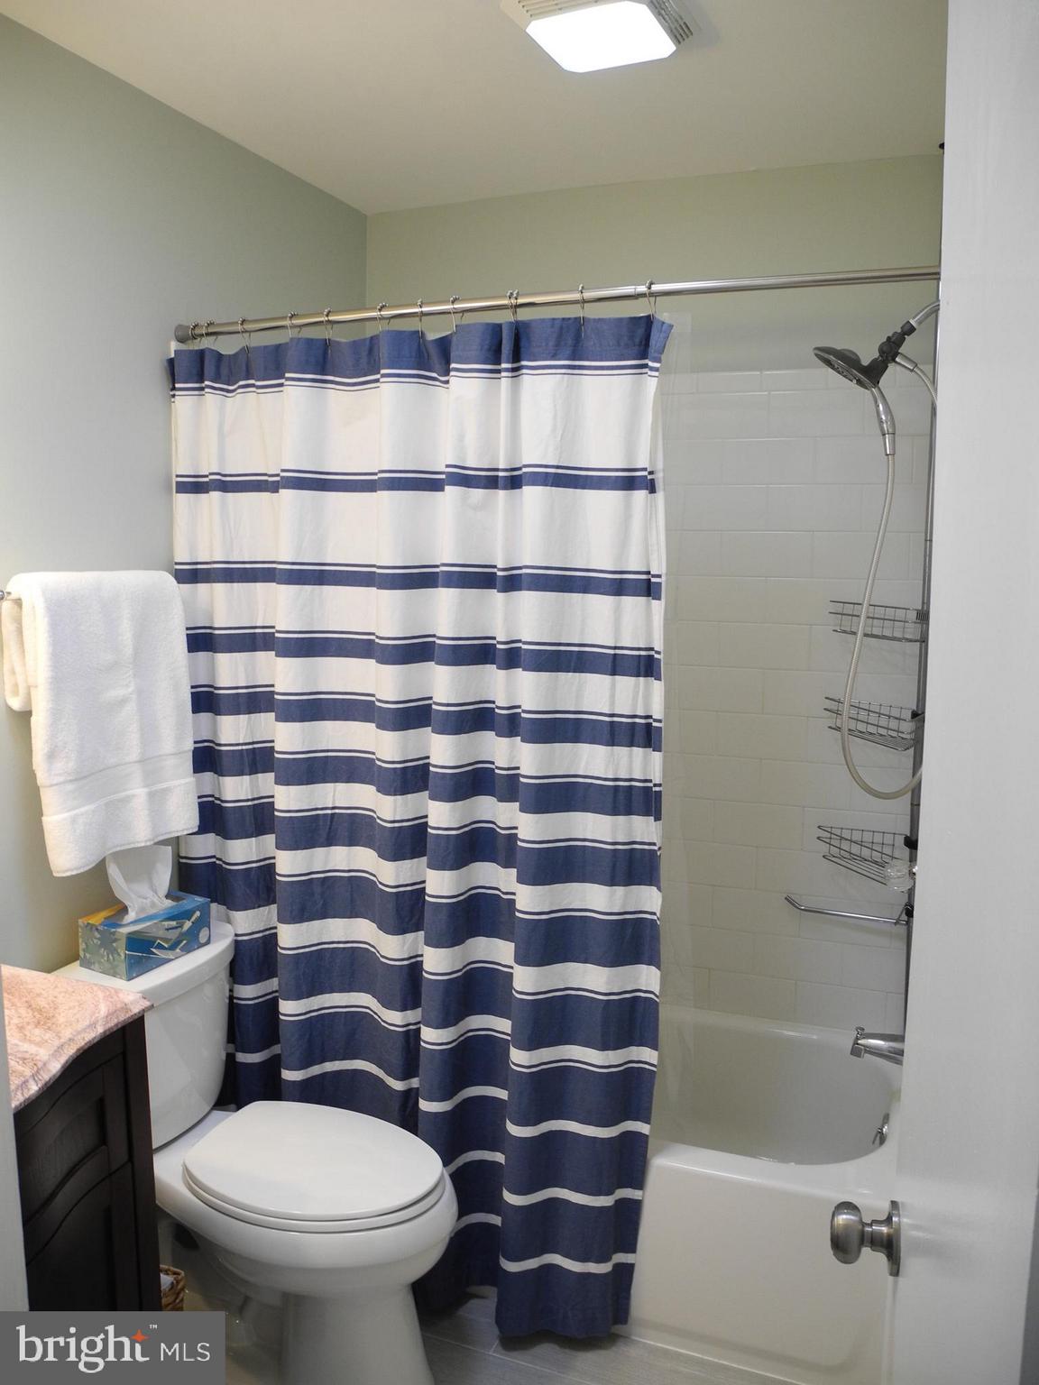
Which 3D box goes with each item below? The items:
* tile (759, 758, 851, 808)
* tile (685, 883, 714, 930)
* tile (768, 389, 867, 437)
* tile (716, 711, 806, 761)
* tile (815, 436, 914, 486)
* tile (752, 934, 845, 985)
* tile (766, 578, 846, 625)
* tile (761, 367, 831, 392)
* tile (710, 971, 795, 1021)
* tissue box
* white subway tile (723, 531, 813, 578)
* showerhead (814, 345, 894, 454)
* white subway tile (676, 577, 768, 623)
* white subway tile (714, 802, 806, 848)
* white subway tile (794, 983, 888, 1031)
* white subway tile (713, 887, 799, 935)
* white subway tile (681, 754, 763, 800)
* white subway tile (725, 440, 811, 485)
[{"bbox_3d":[0.691,0.219,2.720,0.216,0.108,0.010,3,8,20],"label":"tile"},{"bbox_3d":[0.384,0.533,2.855,0.216,0.108,0.009,3,7,20],"label":"tile"},{"bbox_3d":[0.697,-0.650,2.614,0.216,0.108,0.009,3,7,20],"label":"tile"},{"bbox_3d":[0.590,0.107,2.734,0.216,0.108,0.009,3,7,20],"label":"tile"},{"bbox_3d":[0.797,-0.536,2.589,0.216,0.108,0.009,3,7,20],"label":"tile"},{"bbox_3d":[0.691,0.662,2.779,0.216,0.108,0.010,3,8,20],"label":"tile"},{"bbox_3d":[0.683,-0.210,2.611,0.216,0.108,0.008,3,8,21],"label":"tile"},{"bbox_3d":[0.644,-0.729,2.613,0.152,0.051,0.010,3,8,20],"label":"tile"},{"bbox_3d":[0.584,0.760,2.805,0.216,0.108,0.009,3,7,20],"label":"tile"},{"bbox_3d":[-0.702,0.454,2.116,0.121,0.089,0.209,4,9,29],"label":"tissue box"},{"bbox_3d":[0.593,-0.329,2.686,0.216,0.108,0.009,3,7,20],"label":"white subway tile"},{"bbox_3d":[0.669,-0.569,2.163,0.135,0.245,0.135,-16,1,22],"label":"showerhead"},{"bbox_3d":[0.492,-0.227,2.736,0.216,0.108,0.010,3,8,20],"label":"white subway tile"},{"bbox_3d":[0.581,0.322,2.718,0.216,0.108,0.008,3,8,21],"label":"white subway tile"},{"bbox_3d":[0.773,0.755,2.692,0.216,0.108,0.008,3,8,21],"label":"white subway tile"},{"bbox_3d":[0.579,0.536,2.745,0.216,0.108,0.008,3,8,21],"label":"white subway tile"},{"bbox_3d":[0.494,0.212,2.793,0.210,0.108,0.010,3,8,20],"label":"white subway tile"},{"bbox_3d":[0.582,-0.537,2.611,0.216,0.108,0.008,3,8,21],"label":"white subway tile"}]

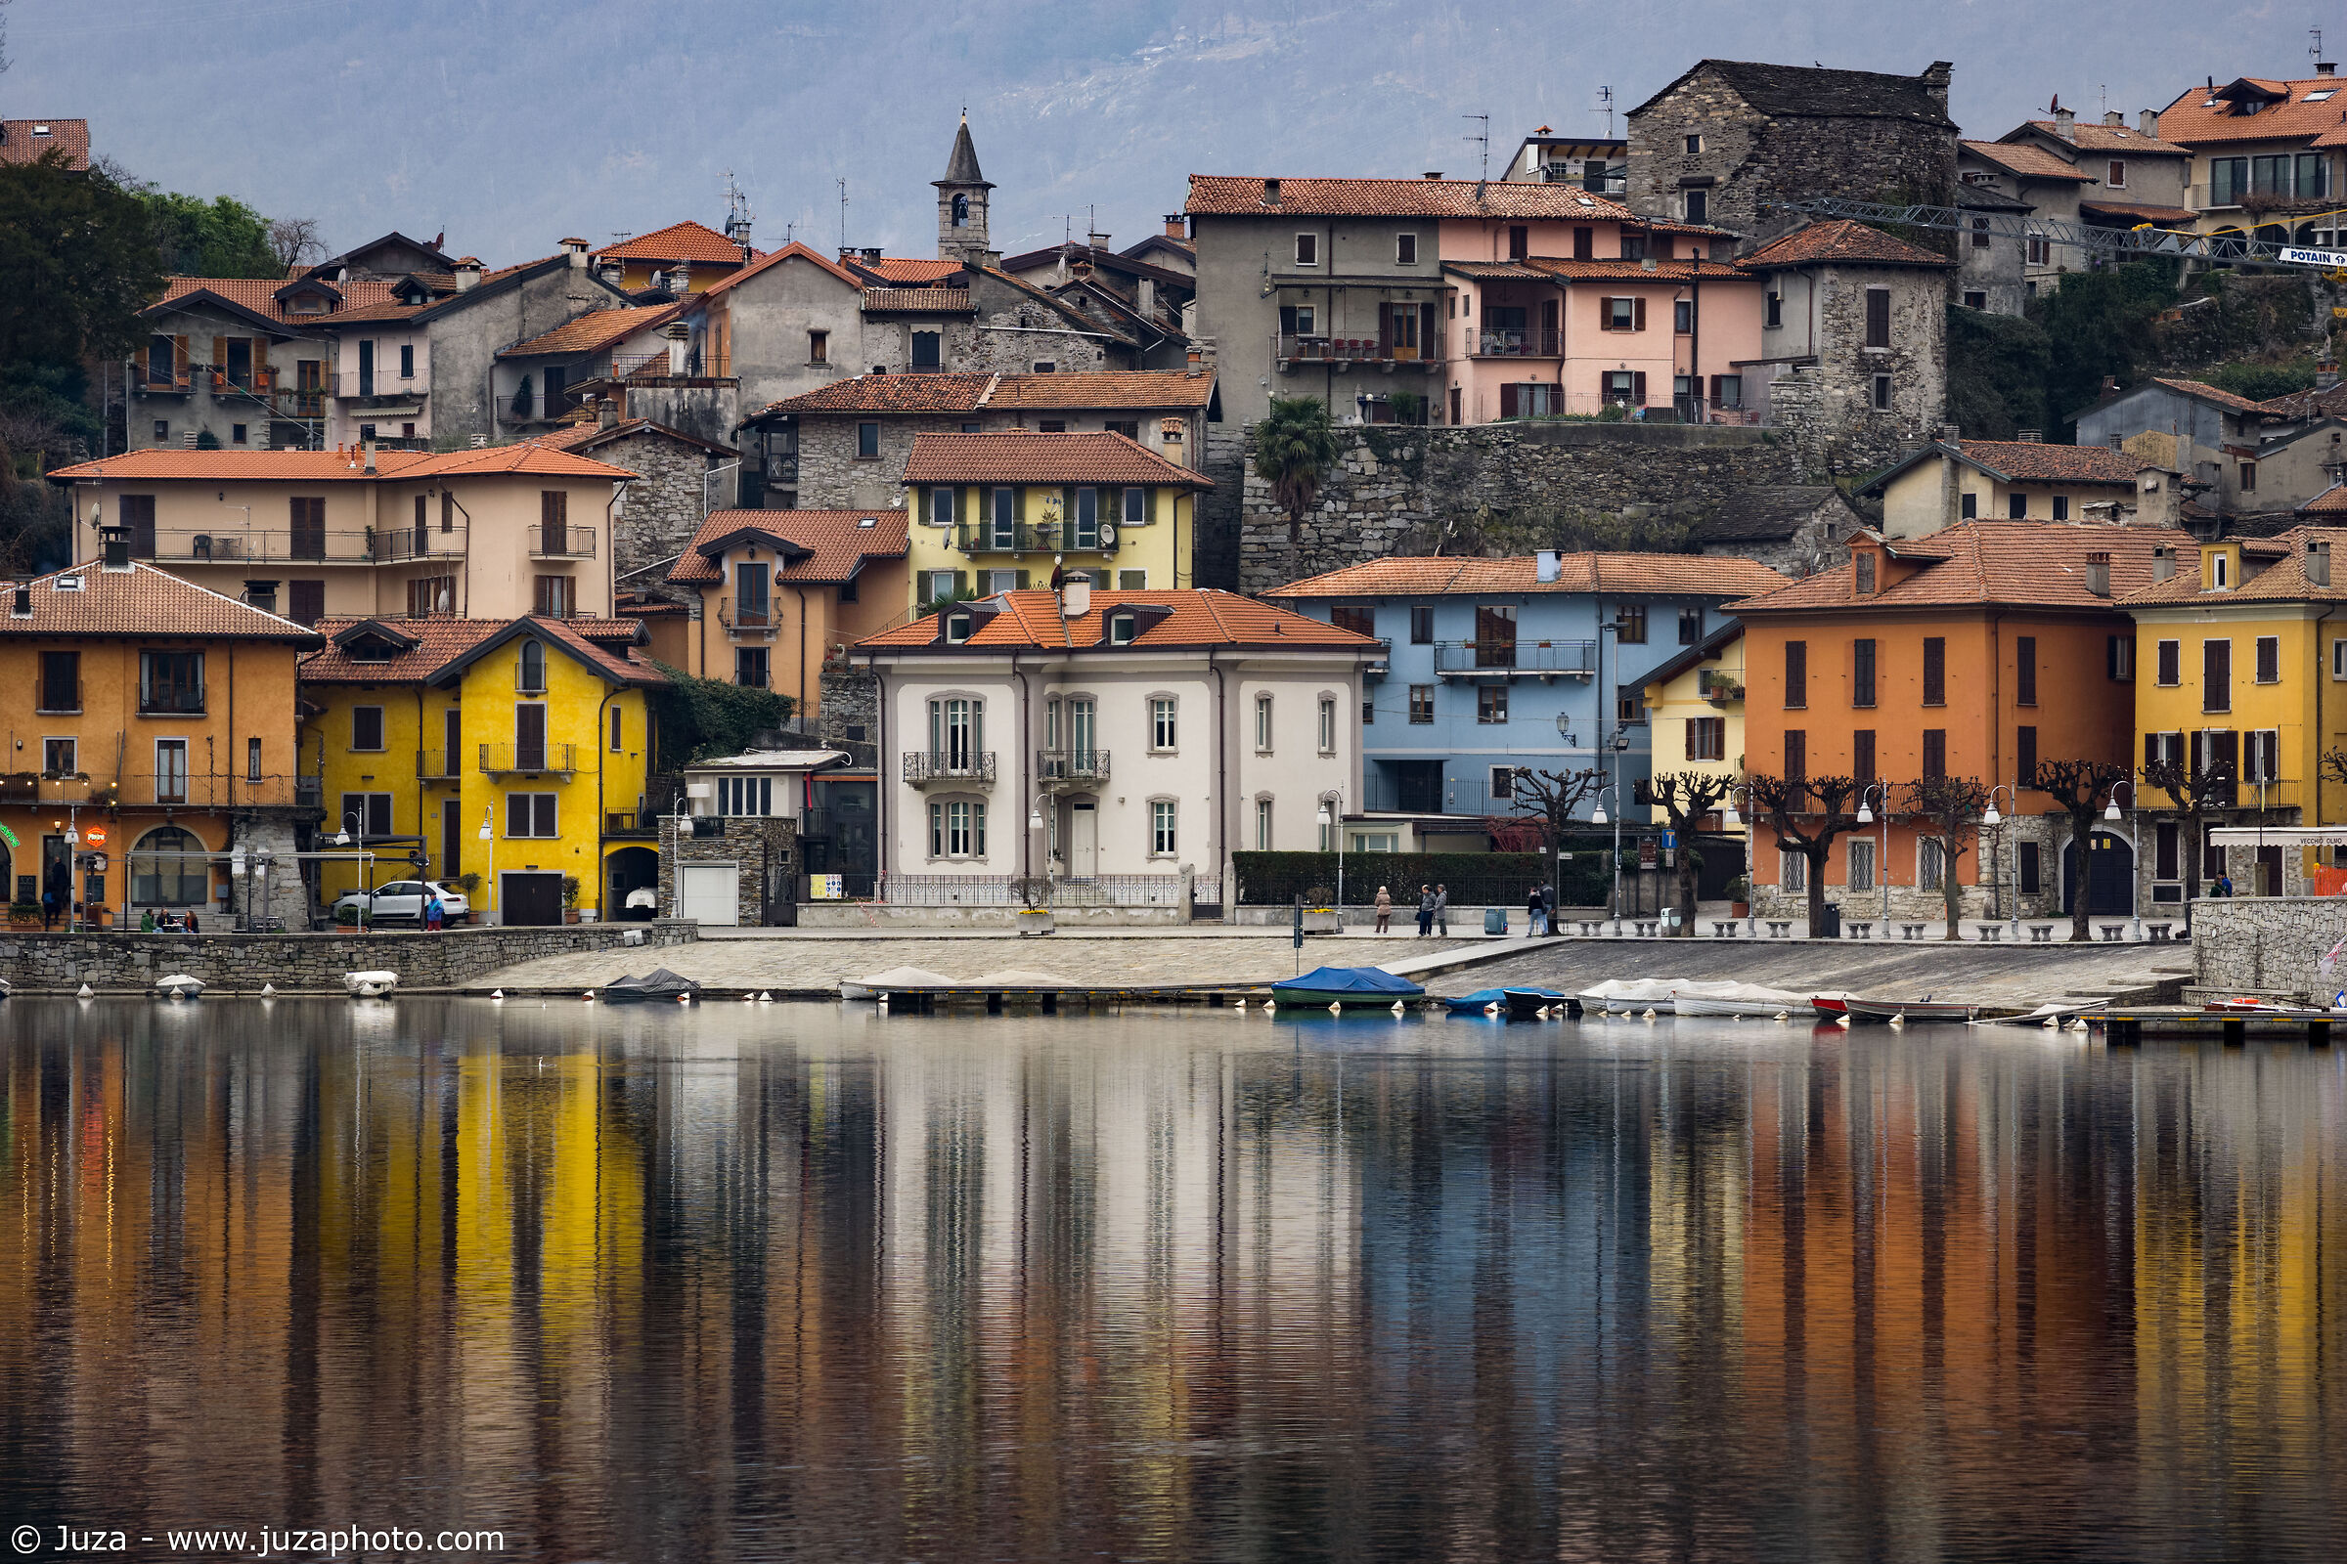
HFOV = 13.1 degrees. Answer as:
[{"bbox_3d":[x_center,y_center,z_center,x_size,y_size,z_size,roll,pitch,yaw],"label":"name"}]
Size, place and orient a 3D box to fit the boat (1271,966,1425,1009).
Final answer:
[{"bbox_3d":[5.612,6.584,328.000,5.000,1.400,1.800,0,0,-26],"label":"boat"}]

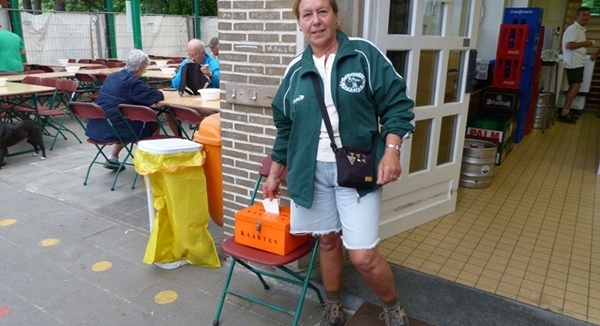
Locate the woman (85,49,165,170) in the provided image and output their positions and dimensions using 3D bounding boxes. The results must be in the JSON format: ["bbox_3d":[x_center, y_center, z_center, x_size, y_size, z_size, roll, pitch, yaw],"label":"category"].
[{"bbox_3d":[-1.746,-0.484,4.387,0.570,1.280,0.820,10,18,28],"label":"woman"}]

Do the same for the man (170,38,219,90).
[{"bbox_3d":[-1.328,-0.906,5.785,0.580,1.360,0.750,11,18,31],"label":"man"}]

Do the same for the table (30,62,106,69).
[{"bbox_3d":[-5.284,-1.852,9.835,1.650,0.740,0.780,8,18,23],"label":"table"}]

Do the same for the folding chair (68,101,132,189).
[{"bbox_3d":[-1.853,-0.198,4.260,0.460,0.800,0.480,8,17,22],"label":"folding chair"}]

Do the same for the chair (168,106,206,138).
[{"bbox_3d":[-0.915,-0.163,4.207,0.460,0.800,0.480,11,19,31],"label":"chair"}]

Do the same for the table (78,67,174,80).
[{"bbox_3d":[-3.035,-1.308,8.229,2.200,0.750,1.000,11,18,31],"label":"table"}]

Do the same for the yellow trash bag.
[{"bbox_3d":[-0.791,0.264,2.829,0.480,0.730,0.360,-3,17,-14],"label":"yellow trash bag"}]

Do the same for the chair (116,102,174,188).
[{"bbox_3d":[-1.372,-0.169,4.205,0.450,0.790,0.500,11,18,30],"label":"chair"}]

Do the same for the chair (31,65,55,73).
[{"bbox_3d":[-5.559,-1.776,9.589,0.460,0.790,0.500,11,18,31],"label":"chair"}]

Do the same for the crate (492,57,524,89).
[{"bbox_3d":[2.353,-1.030,4.865,0.275,0.330,0.360,10,18,27],"label":"crate"}]

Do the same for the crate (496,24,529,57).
[{"bbox_3d":[2.356,-1.346,4.777,0.275,0.330,0.360,10,18,27],"label":"crate"}]

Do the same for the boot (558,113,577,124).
[{"bbox_3d":[4.413,-0.745,7.160,0.110,0.130,0.280,-9,19,-32],"label":"boot"}]

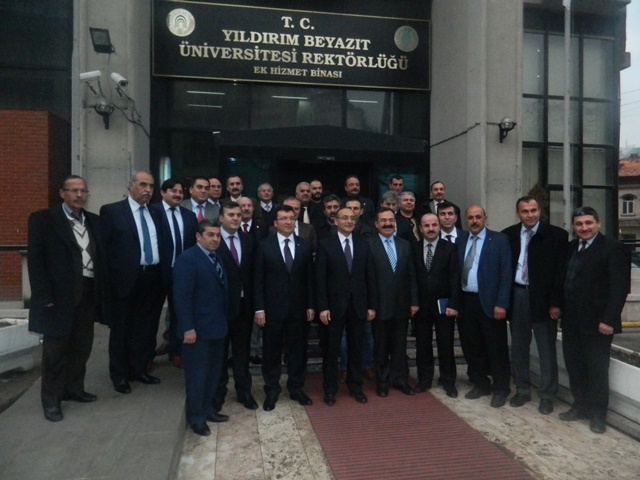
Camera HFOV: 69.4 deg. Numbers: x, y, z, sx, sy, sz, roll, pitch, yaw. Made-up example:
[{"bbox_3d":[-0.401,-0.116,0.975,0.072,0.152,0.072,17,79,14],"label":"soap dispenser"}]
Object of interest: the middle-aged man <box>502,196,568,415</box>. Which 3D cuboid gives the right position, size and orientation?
[{"bbox_3d":[1.888,0.538,4.069,0.570,1.830,0.380,1,2,27],"label":"middle-aged man"}]

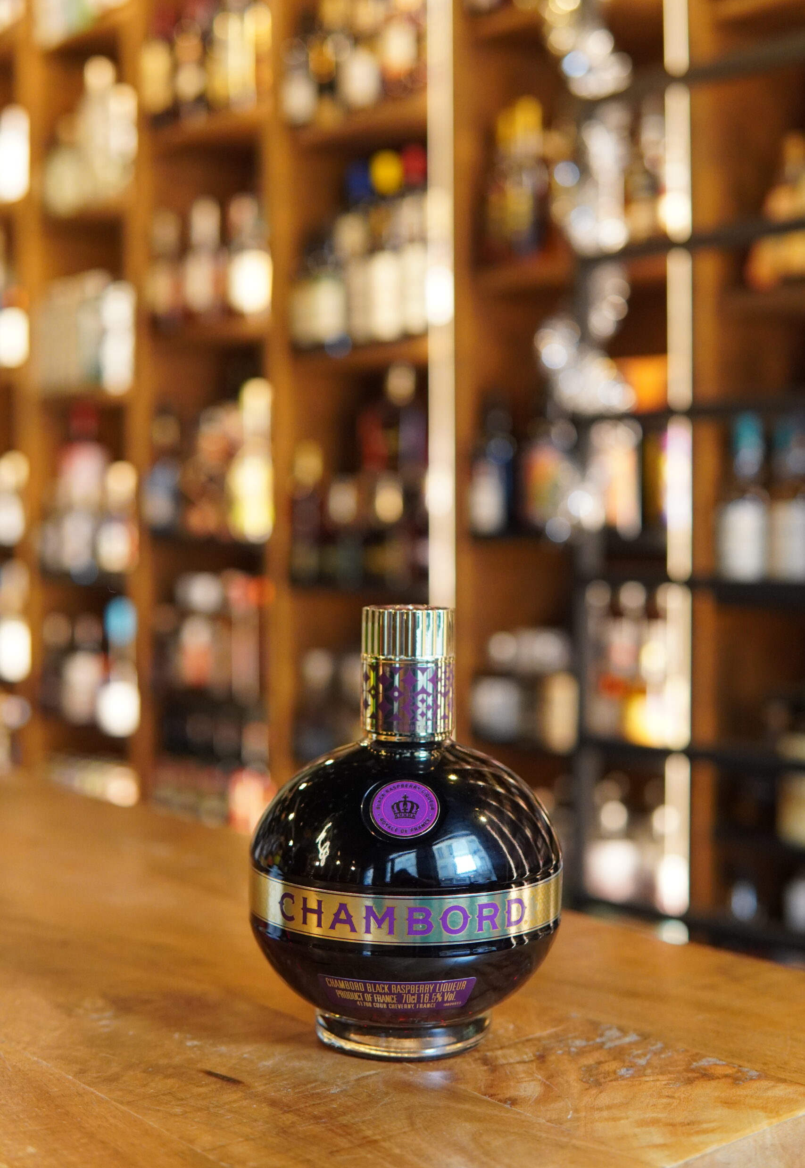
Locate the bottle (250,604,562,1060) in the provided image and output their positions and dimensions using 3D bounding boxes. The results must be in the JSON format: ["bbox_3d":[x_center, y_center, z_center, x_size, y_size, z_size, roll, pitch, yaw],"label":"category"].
[{"bbox_3d":[0.001,0.093,0.593,0.125,0.168,0.125,1,3,2],"label":"bottle"}]

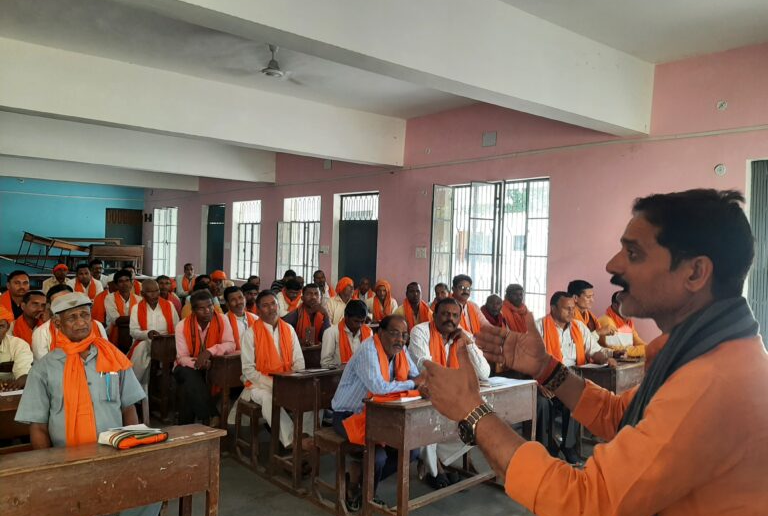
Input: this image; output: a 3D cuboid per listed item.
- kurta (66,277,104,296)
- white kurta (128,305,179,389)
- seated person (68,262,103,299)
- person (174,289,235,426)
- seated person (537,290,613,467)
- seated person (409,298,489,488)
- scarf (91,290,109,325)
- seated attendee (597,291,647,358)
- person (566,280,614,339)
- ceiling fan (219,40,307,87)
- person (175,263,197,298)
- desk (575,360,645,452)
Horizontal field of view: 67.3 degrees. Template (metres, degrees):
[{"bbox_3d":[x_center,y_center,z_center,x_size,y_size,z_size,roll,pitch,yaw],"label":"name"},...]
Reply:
[{"bbox_3d":[-3.869,0.605,7.440,0.480,0.720,0.420,1,2,-30],"label":"kurta"},{"bbox_3d":[-2.129,0.748,5.274,0.520,0.660,0.580,1,2,-28],"label":"white kurta"},{"bbox_3d":[-3.817,0.669,7.371,0.500,1.190,0.720,1,2,-30],"label":"seated person"},{"bbox_3d":[-1.601,0.873,5.130,0.550,1.220,0.750,1,1,-32],"label":"person"},{"bbox_3d":[1.447,0.903,4.604,0.530,1.260,0.720,1,2,-30],"label":"seated person"},{"bbox_3d":[0.469,0.936,4.130,0.550,1.280,0.780,1,2,-36],"label":"seated person"},{"bbox_3d":[-3.179,0.571,6.400,0.320,0.500,0.240,1,2,-36],"label":"scarf"},{"bbox_3d":[2.158,0.930,5.130,0.550,1.260,0.750,1,2,-28],"label":"seated attendee"},{"bbox_3d":[1.824,0.916,5.300,0.750,1.360,0.500,3,2,40],"label":"person"},{"bbox_3d":[-1.087,-1.930,5.650,1.200,0.330,1.200,1,2,-40],"label":"ceiling fan"},{"bbox_3d":[-3.184,0.698,9.300,0.500,1.280,0.750,1,2,-40],"label":"person"},{"bbox_3d":[1.970,1.182,4.654,1.100,0.750,0.400,1,2,-37],"label":"desk"}]

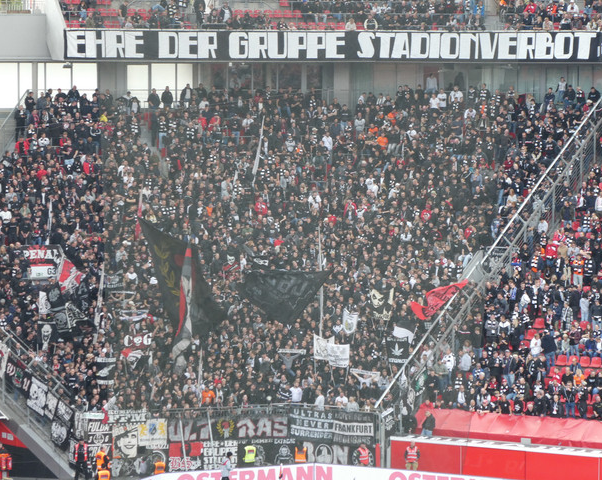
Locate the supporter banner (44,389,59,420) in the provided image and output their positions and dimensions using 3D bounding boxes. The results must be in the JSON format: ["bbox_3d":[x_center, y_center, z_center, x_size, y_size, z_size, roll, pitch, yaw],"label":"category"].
[{"bbox_3d":[-10.610,7.043,125.520,0.070,1.027,0.683,-6,29,-46],"label":"supporter banner"}]

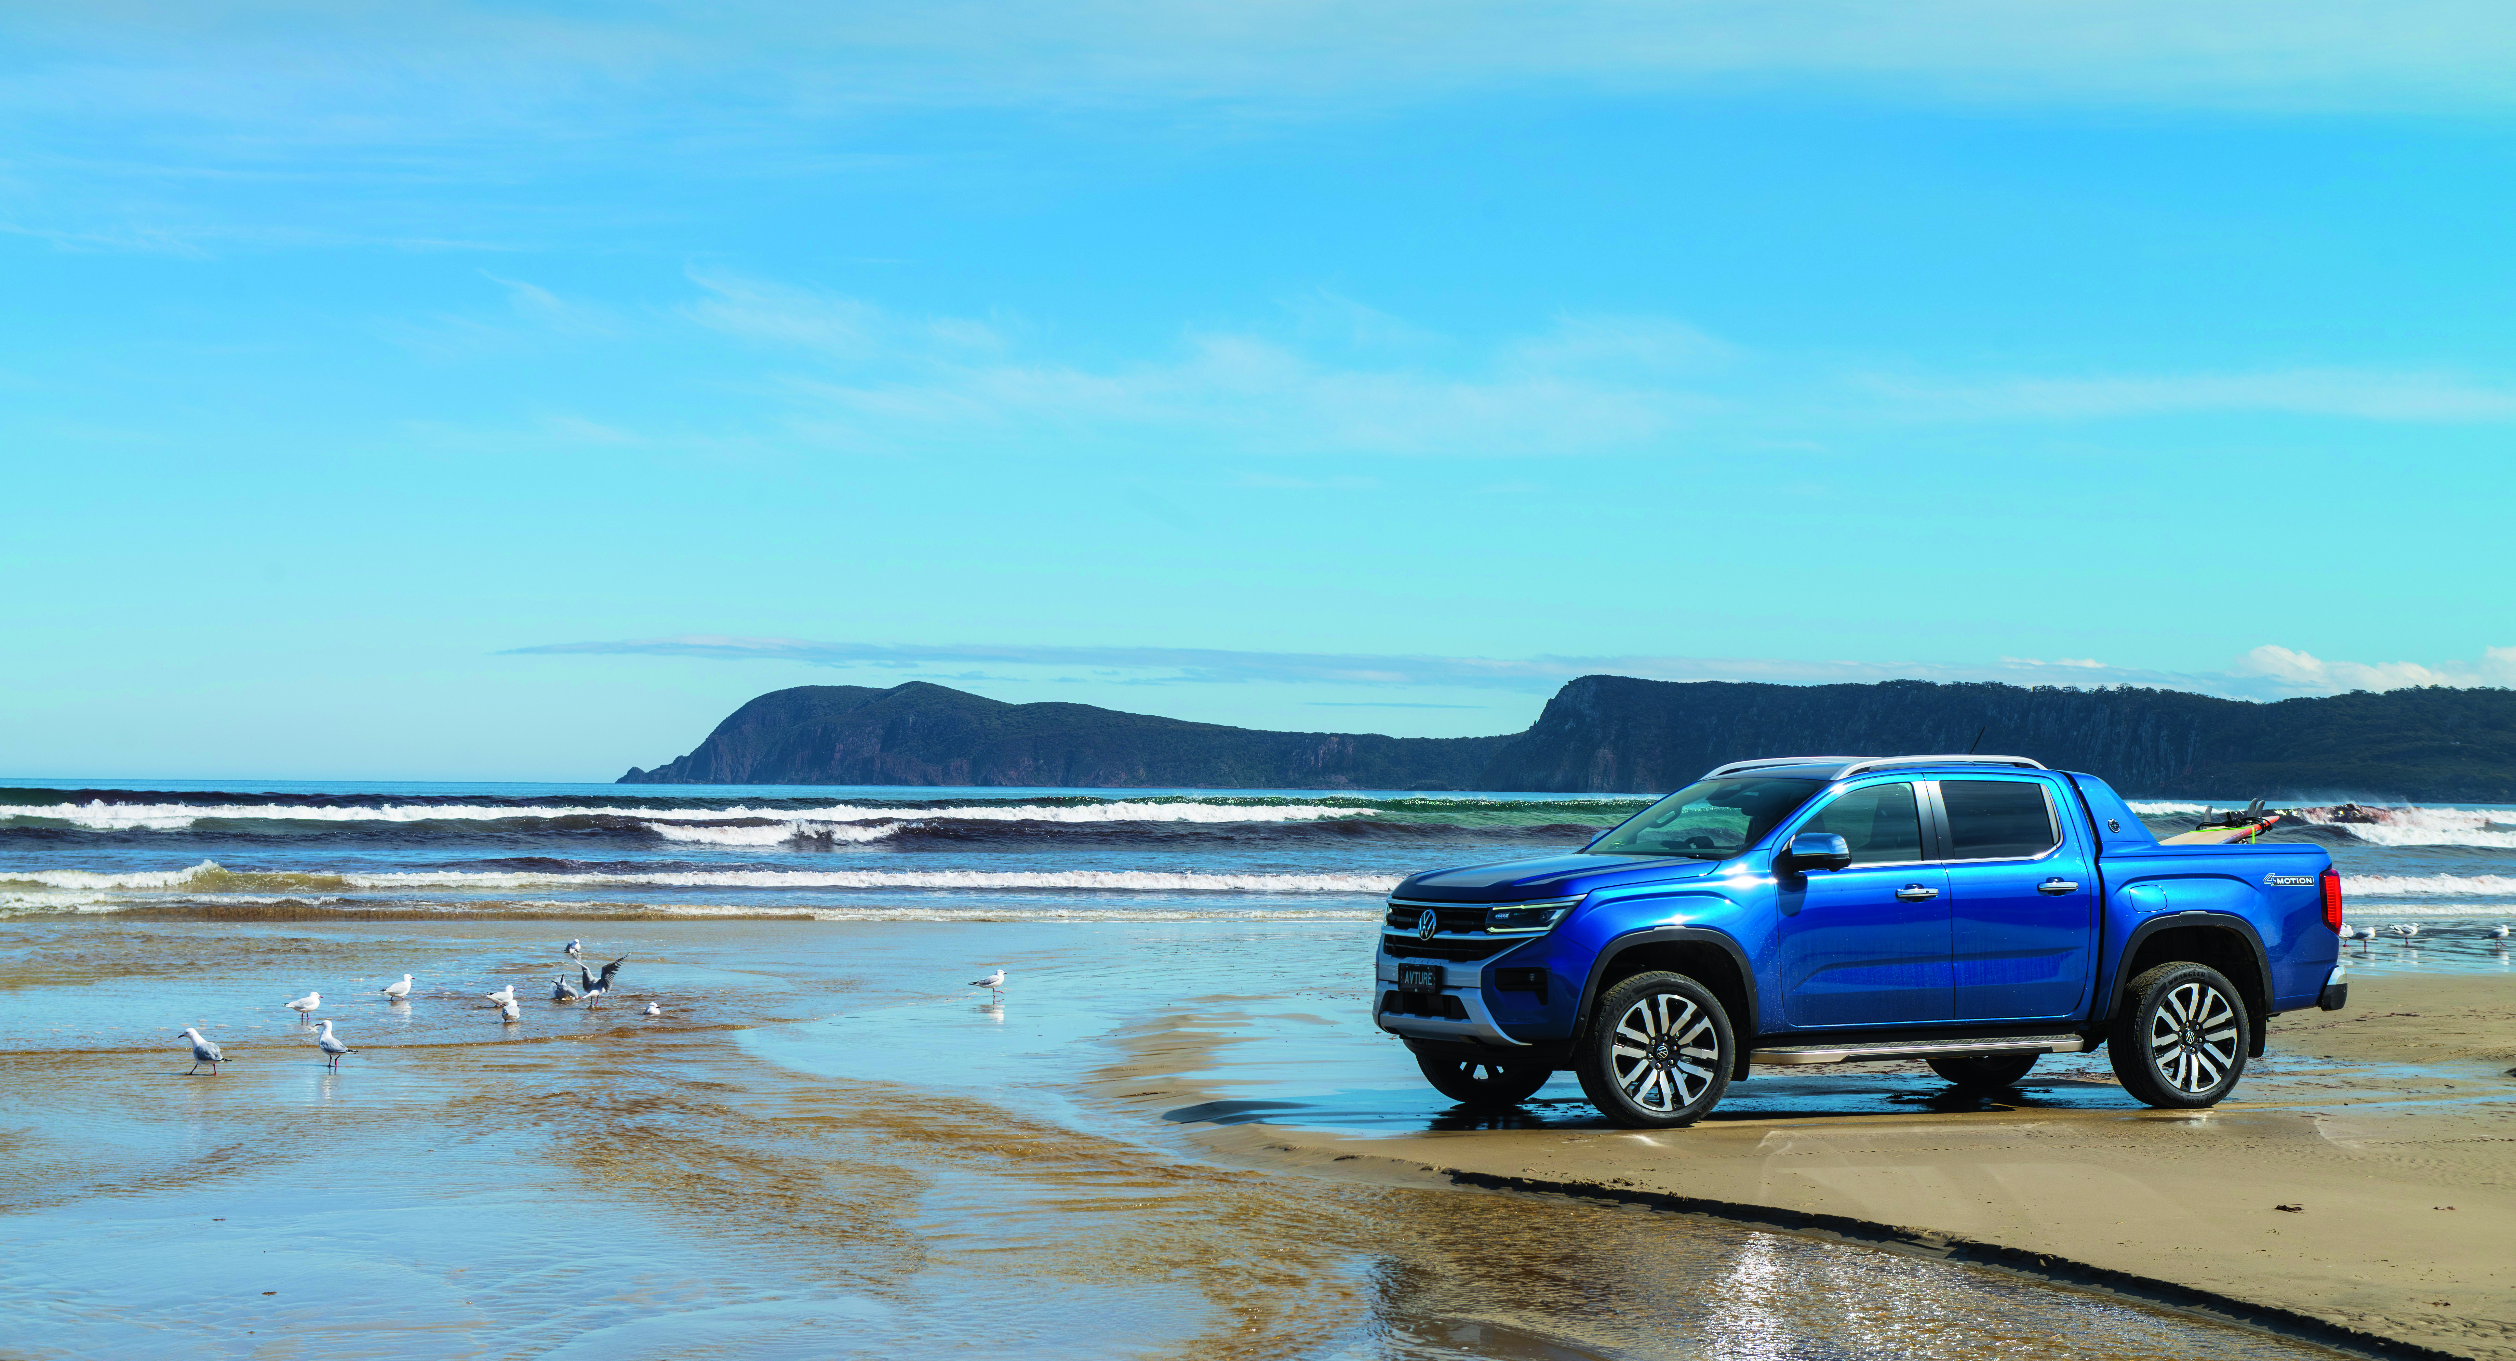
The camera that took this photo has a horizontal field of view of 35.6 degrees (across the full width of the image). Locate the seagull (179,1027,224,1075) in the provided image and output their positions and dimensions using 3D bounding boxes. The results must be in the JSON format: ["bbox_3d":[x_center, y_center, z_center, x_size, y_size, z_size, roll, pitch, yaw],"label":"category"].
[{"bbox_3d":[-6.100,2.156,22.700,0.325,0.280,0.125,0,-2,6],"label":"seagull"}]

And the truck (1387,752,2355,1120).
[{"bbox_3d":[3.240,1.352,21.100,5.350,1.880,2.030,1,-2,-25],"label":"truck"}]

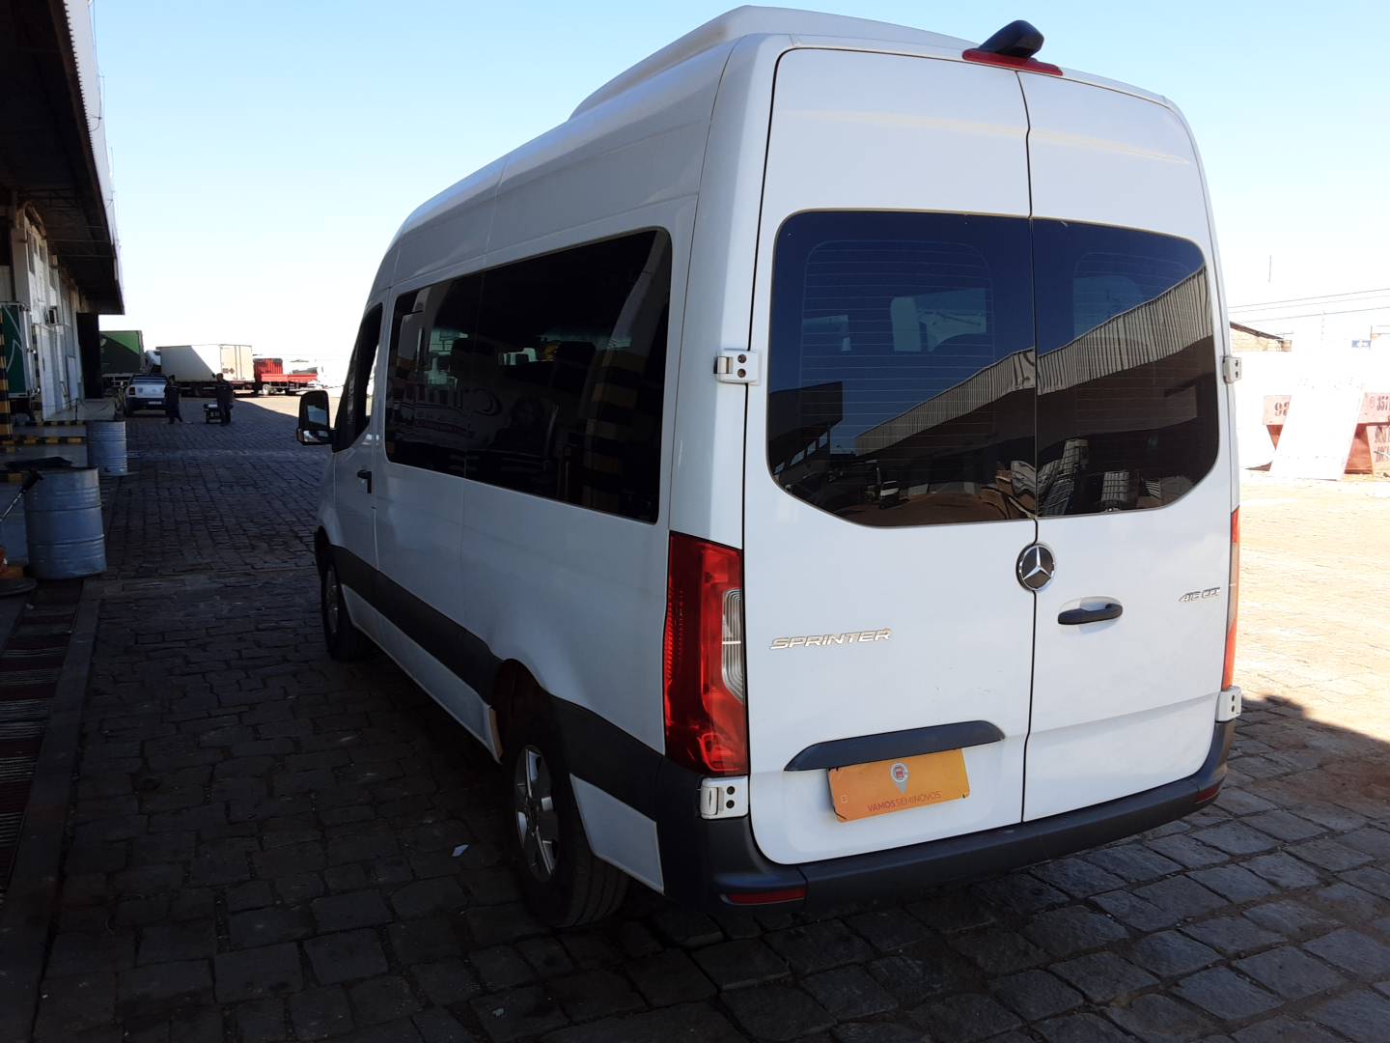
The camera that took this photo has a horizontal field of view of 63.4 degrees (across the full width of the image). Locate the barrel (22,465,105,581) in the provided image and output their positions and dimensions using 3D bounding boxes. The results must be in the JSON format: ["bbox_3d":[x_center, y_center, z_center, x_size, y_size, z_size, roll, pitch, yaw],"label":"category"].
[{"bbox_3d":[-5.395,0.019,9.645,0.585,0.880,0.585,-4,8,-27],"label":"barrel"}]

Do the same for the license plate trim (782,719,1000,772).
[{"bbox_3d":[0.499,0.537,2.706,0.640,0.064,0.050,-4,7,-27],"label":"license plate trim"}]

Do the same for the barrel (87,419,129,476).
[{"bbox_3d":[-9.968,-1.215,19.109,0.585,0.880,0.585,-4,8,-27],"label":"barrel"}]

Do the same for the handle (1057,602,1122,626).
[{"bbox_3d":[1.029,0.247,2.928,0.230,0.043,0.050,-4,7,-27],"label":"handle"}]

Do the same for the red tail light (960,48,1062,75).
[{"bbox_3d":[0.787,-1.147,2.825,0.325,0.040,0.055,-4,7,-27],"label":"red tail light"}]

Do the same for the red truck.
[{"bbox_3d":[-29.897,-10.612,82.000,2.250,2.750,6.400,-6,10,-42],"label":"red truck"}]

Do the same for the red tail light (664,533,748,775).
[{"bbox_3d":[0.024,0.304,2.548,0.170,0.560,0.140,-4,7,-27],"label":"red tail light"}]

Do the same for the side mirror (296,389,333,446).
[{"bbox_3d":[-2.072,-0.559,6.102,0.190,0.310,0.150,-4,7,-27],"label":"side mirror"}]

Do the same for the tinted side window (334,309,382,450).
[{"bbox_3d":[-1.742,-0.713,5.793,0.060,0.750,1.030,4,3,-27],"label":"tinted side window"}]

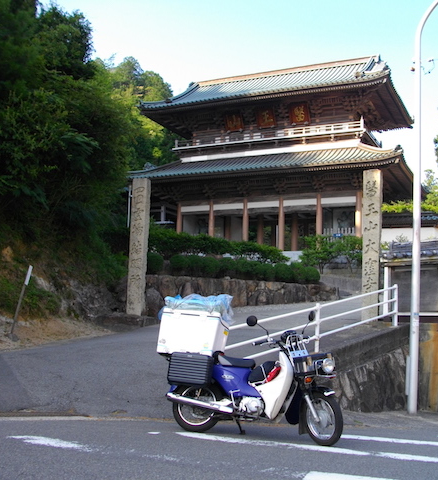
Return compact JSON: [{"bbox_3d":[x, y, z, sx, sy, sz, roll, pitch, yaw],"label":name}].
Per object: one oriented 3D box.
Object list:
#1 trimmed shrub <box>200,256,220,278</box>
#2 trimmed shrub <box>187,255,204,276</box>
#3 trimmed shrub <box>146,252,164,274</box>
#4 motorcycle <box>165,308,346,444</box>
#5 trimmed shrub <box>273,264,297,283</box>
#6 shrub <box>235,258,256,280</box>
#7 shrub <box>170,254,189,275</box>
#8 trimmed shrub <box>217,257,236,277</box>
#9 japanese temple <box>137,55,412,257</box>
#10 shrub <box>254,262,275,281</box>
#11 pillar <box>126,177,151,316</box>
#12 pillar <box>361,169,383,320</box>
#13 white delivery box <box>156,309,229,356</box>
[{"bbox_3d":[-0.273,0.790,17.000,0.575,0.632,0.575,0,-4,0],"label":"trimmed shrub"},{"bbox_3d":[-0.675,0.733,17.000,0.546,0.632,0.546,0,-4,0],"label":"trimmed shrub"},{"bbox_3d":[-1.919,0.683,17.200,0.669,0.640,0.669,0,-4,0],"label":"trimmed shrub"},{"bbox_3d":[0.330,1.251,5.521,1.770,1.140,0.690,-1,-11,20],"label":"motorcycle"},{"bbox_3d":[1.882,0.934,17.000,0.632,0.546,0.632,1,-6,0],"label":"trimmed shrub"},{"bbox_3d":[0.761,0.819,17.000,0.603,0.575,0.603,0,-4,0],"label":"shrub"},{"bbox_3d":[-1.055,0.654,15.800,0.534,0.507,0.534,1,-6,0],"label":"shrub"},{"bbox_3d":[0.207,0.730,16.300,0.551,0.523,0.551,1,-6,0],"label":"trimmed shrub"},{"bbox_3d":[4.528,-5.721,43.270,18.706,14.090,11.757,-1,-6,25],"label":"japanese temple"},{"bbox_3d":[1.308,0.905,17.000,0.632,0.546,0.632,0,-4,0],"label":"shrub"},{"bbox_3d":[-1.864,0.162,13.700,0.335,3.188,0.335,0,-6,11],"label":"pillar"},{"bbox_3d":[3.243,0.106,12.500,0.335,3.181,0.335,-1,-6,22],"label":"pillar"},{"bbox_3d":[-0.240,0.929,5.766,0.575,0.420,0.340,2,-15,21],"label":"white delivery box"}]

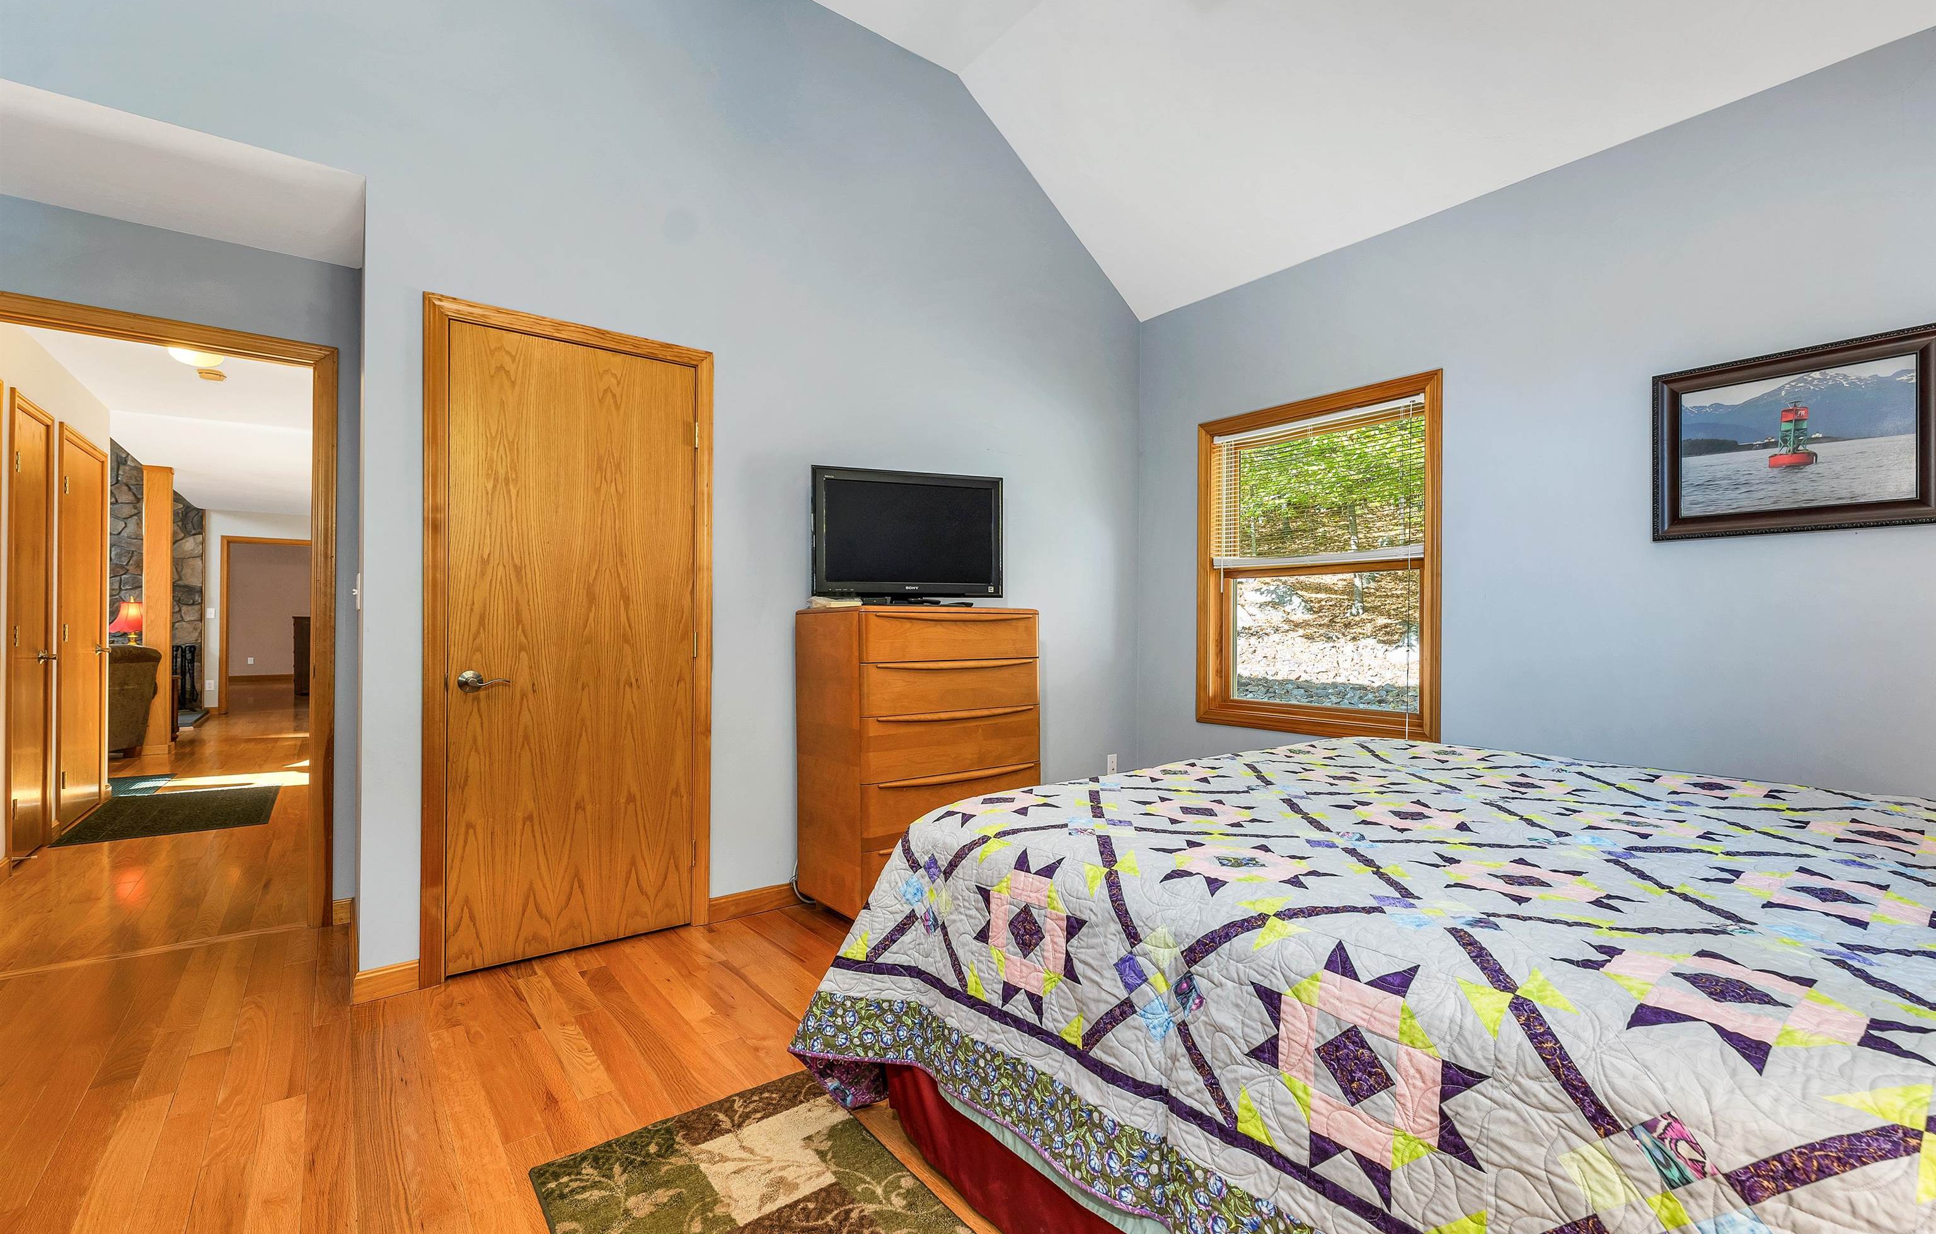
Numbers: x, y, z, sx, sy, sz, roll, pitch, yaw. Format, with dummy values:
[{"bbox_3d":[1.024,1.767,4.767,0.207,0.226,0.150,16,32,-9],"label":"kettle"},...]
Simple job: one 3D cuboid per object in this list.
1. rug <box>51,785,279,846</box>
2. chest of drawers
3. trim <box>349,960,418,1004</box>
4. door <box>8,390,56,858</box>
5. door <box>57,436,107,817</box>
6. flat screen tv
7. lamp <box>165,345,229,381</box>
[{"bbox_3d":[-4.535,1.118,4.361,0.790,0.012,1.280,0,0,-40],"label":"rug"},{"bbox_3d":[-0.185,0.555,2.970,0.830,1.155,0.490,0,0,-38],"label":"chest of drawers"},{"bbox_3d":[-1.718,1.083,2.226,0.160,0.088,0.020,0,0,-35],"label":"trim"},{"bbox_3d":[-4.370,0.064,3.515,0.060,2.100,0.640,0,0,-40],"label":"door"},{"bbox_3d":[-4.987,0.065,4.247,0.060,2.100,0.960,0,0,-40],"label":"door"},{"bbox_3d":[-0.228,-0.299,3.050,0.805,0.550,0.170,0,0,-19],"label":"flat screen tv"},{"bbox_3d":[-3.660,-1.255,3.590,0.240,0.110,0.240,0,0,-40],"label":"lamp"}]

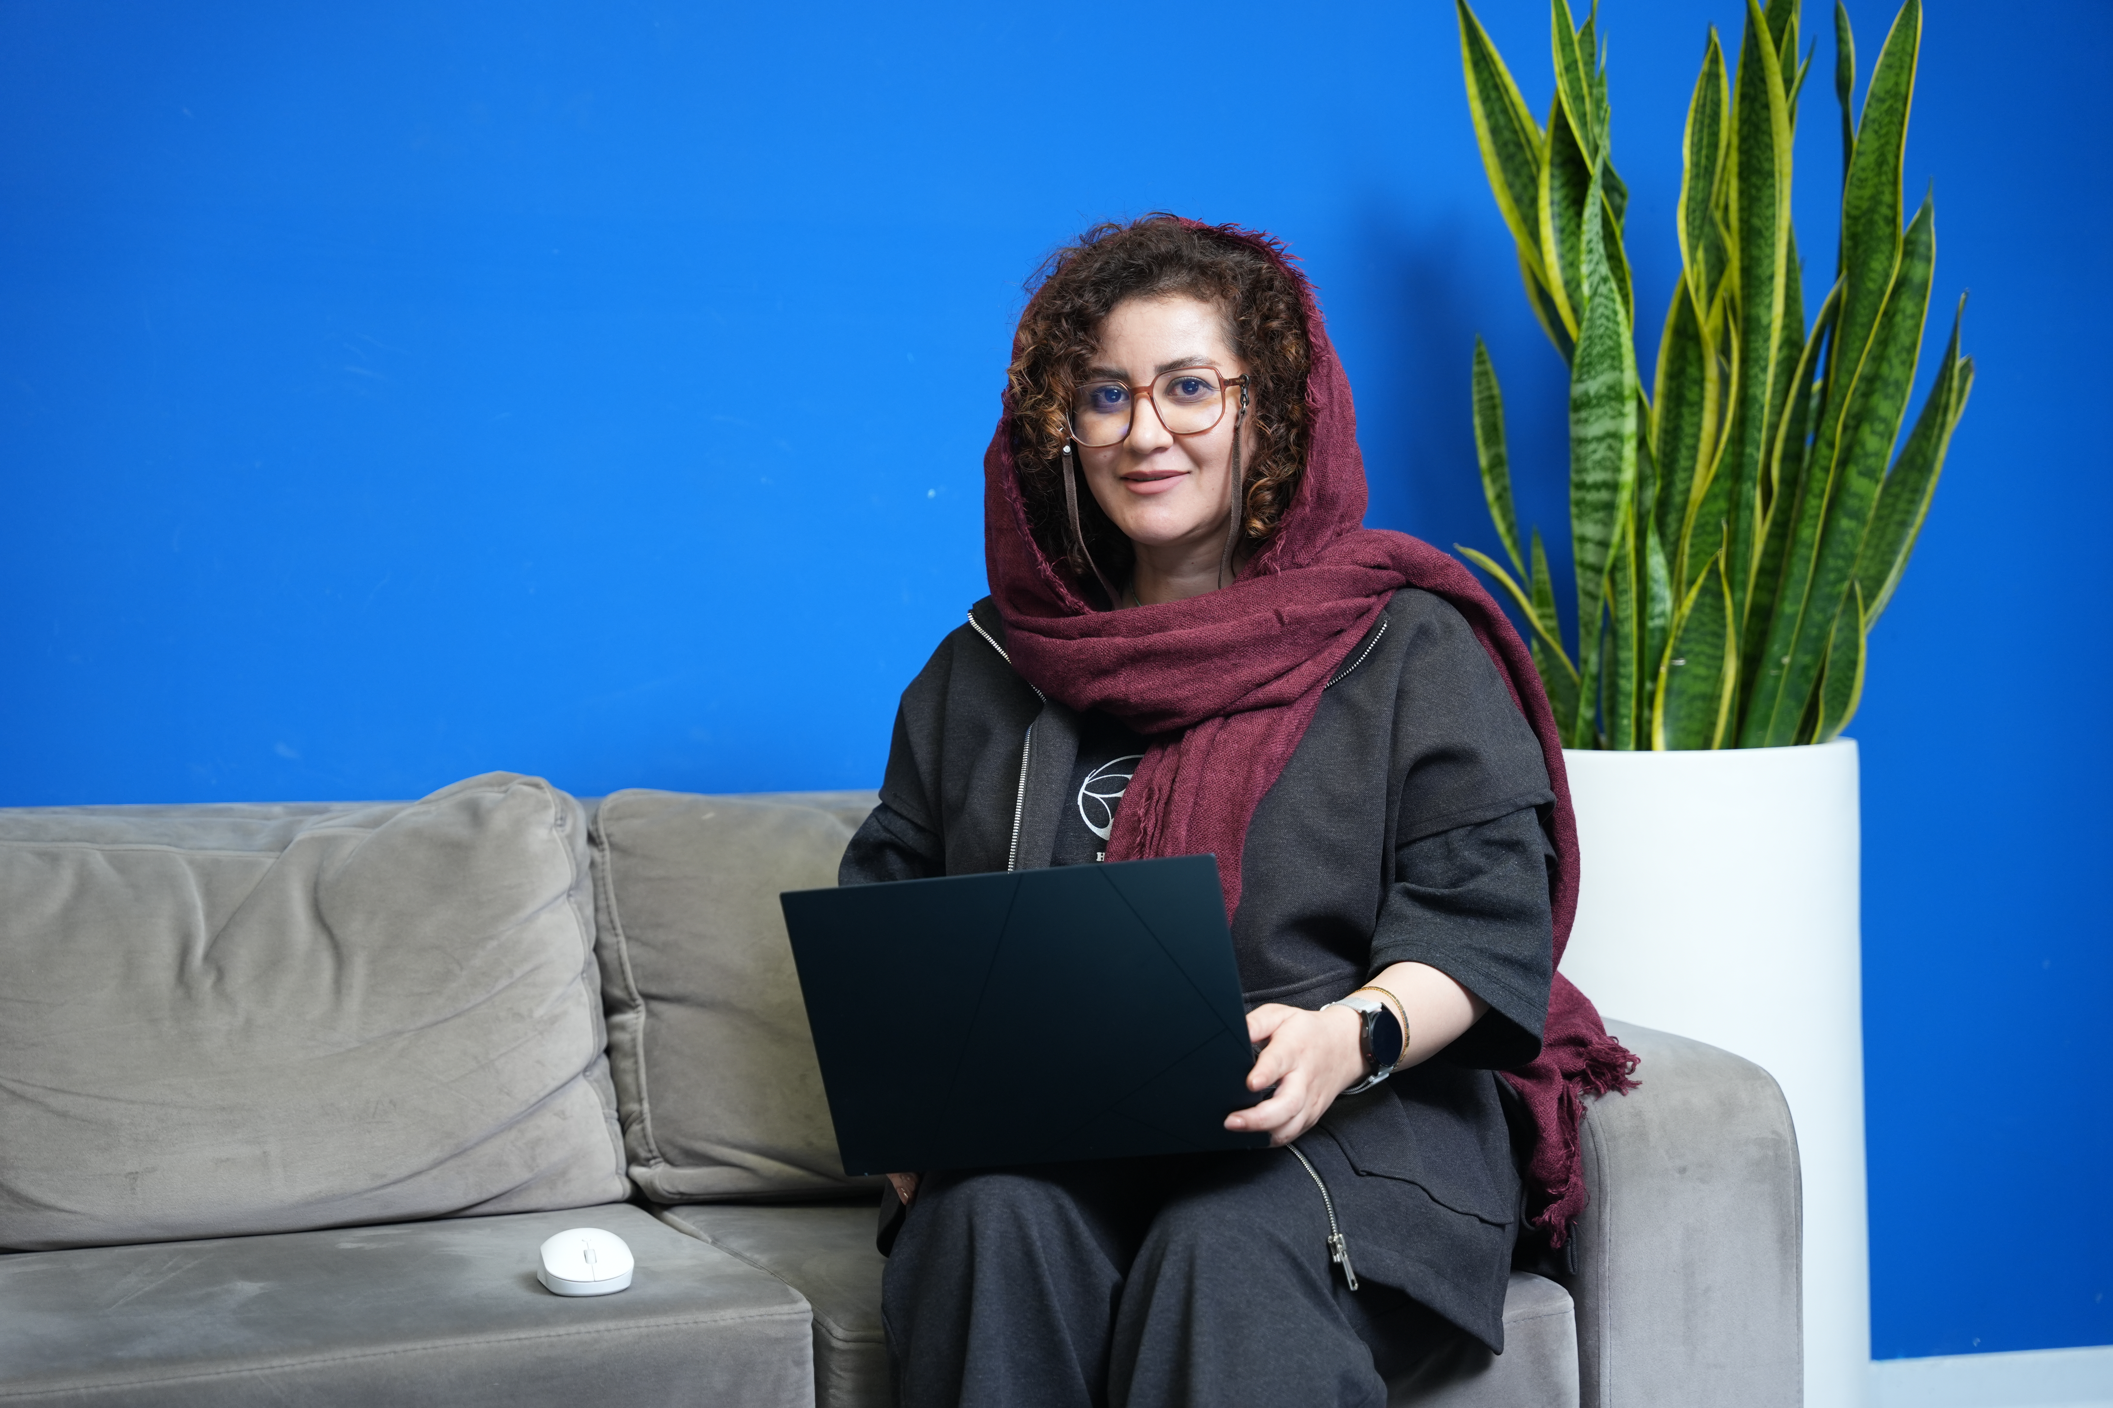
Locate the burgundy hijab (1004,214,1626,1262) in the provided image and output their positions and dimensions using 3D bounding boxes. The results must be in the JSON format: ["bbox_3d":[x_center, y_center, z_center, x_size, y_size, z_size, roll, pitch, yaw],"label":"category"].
[{"bbox_3d":[0.188,0.020,3.110,0.470,0.770,0.350,0,1,18],"label":"burgundy hijab"}]

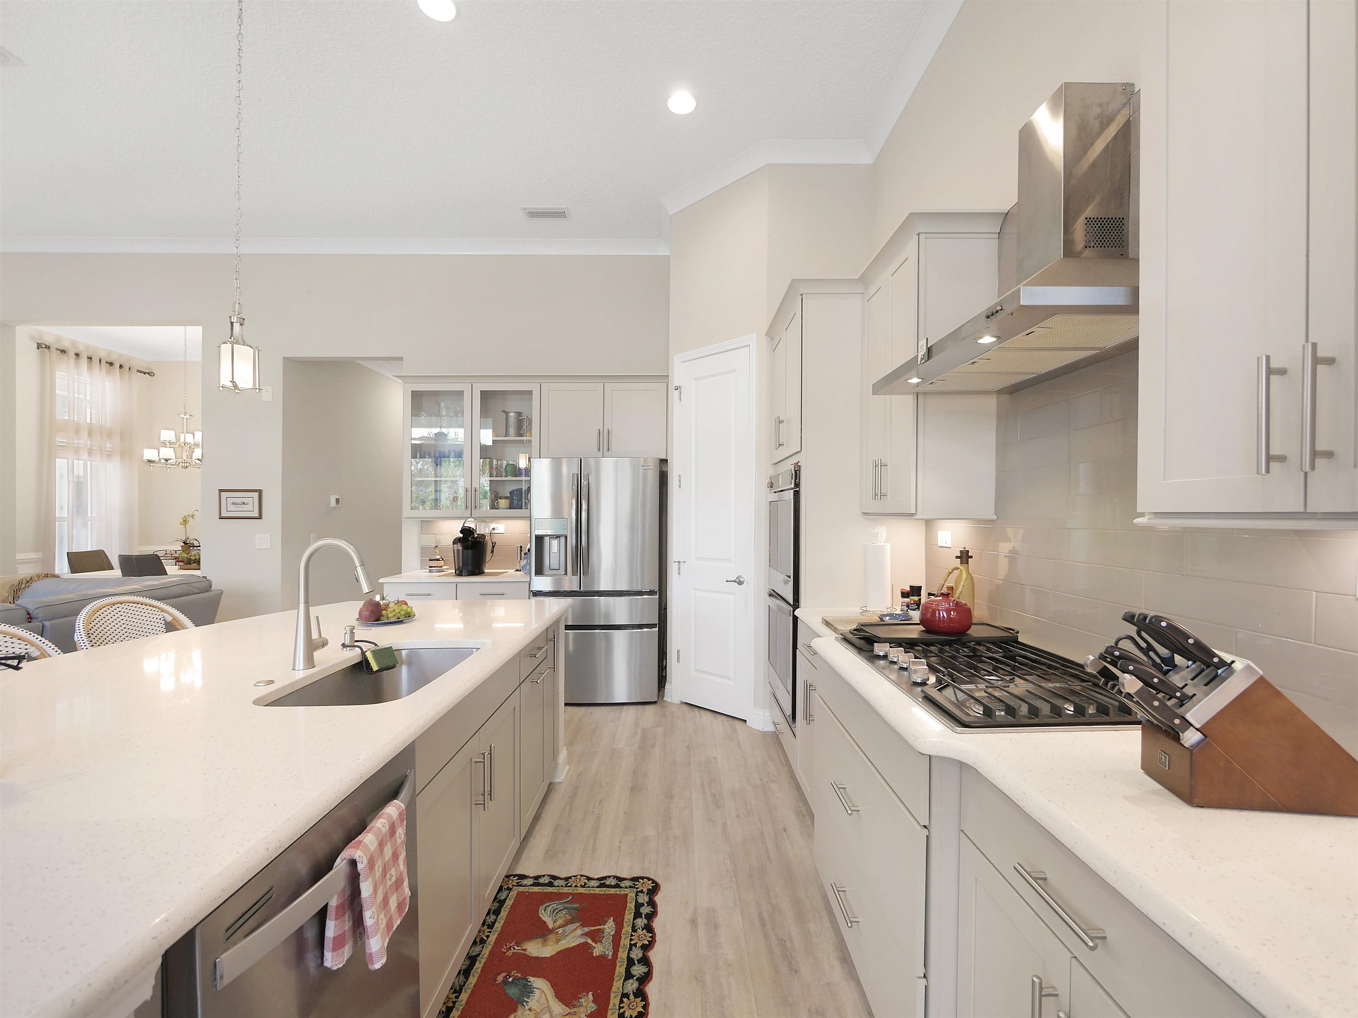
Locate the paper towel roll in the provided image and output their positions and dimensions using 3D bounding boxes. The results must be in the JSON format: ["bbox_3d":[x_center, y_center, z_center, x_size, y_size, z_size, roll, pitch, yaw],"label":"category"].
[{"bbox_3d":[0.921,0.313,2.555,0.130,0.308,0.130,0,0,0],"label":"paper towel roll"}]

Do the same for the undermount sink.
[{"bbox_3d":[-0.902,0.627,1.720,0.425,0.240,0.720,0,0,0],"label":"undermount sink"}]

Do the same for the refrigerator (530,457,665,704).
[{"bbox_3d":[-0.602,0.534,4.250,0.908,1.780,0.760,0,0,0],"label":"refrigerator"}]

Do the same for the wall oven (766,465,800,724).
[{"bbox_3d":[0.860,0.434,3.155,0.620,1.305,0.750,0,0,0],"label":"wall oven"}]

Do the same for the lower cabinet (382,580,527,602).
[{"bbox_3d":[-1.625,0.979,4.320,1.080,0.900,0.640,0,0,0],"label":"lower cabinet"}]

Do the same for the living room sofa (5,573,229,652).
[{"bbox_3d":[-3.980,0.981,3.025,0.960,0.880,2.350,0,0,0],"label":"living room sofa"}]

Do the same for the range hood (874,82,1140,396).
[{"bbox_3d":[0.988,-0.809,1.663,0.472,0.730,0.914,0,0,0],"label":"range hood"}]

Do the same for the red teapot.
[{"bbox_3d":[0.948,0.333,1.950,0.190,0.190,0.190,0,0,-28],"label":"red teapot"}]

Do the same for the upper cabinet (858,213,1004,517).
[{"bbox_3d":[1.052,-0.536,2.410,0.344,1.145,0.660,0,0,0],"label":"upper cabinet"}]

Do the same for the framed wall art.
[{"bbox_3d":[-3.714,-0.041,4.652,0.375,0.265,0.025,0,0,0],"label":"framed wall art"}]

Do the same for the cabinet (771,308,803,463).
[{"bbox_3d":[0.910,-0.677,3.155,0.620,0.783,0.830,0,0,0],"label":"cabinet"}]

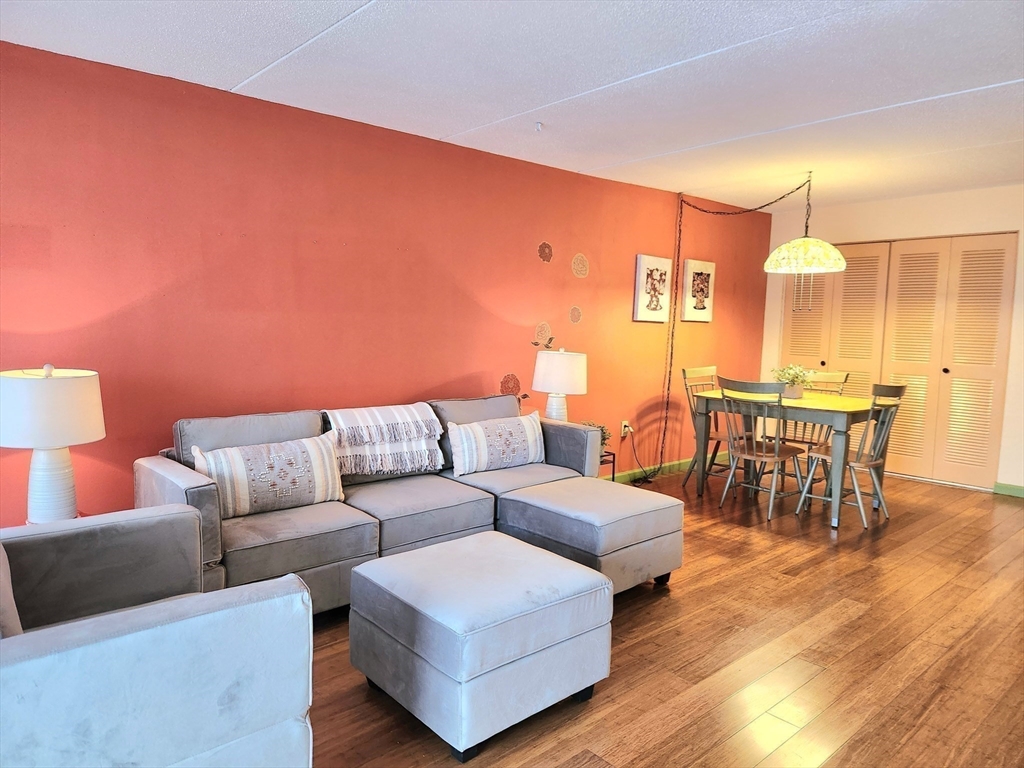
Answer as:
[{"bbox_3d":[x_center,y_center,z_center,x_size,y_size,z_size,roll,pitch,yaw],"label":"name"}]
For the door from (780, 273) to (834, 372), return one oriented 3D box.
[{"bbox_3d":[2.820,-0.291,6.522,0.040,2.001,0.456,-4,7,-42],"label":"door"}]

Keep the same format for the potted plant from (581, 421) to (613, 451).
[{"bbox_3d":[0.534,0.335,4.349,0.220,0.230,0.220,-4,7,-42],"label":"potted plant"}]

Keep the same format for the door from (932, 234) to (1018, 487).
[{"bbox_3d":[3.736,-0.177,5.511,0.040,2.010,0.450,-4,7,-42],"label":"door"}]

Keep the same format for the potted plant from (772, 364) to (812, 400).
[{"bbox_3d":[2.053,-0.023,4.962,0.257,0.253,0.285,-4,7,-42],"label":"potted plant"}]

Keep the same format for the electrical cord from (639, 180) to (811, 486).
[{"bbox_3d":[1.558,-0.365,5.248,0.800,2.390,1.180,-4,7,-42],"label":"electrical cord"}]

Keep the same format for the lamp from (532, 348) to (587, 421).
[{"bbox_3d":[0.316,0.060,4.468,0.360,0.590,0.360,1,6,0],"label":"lamp"}]

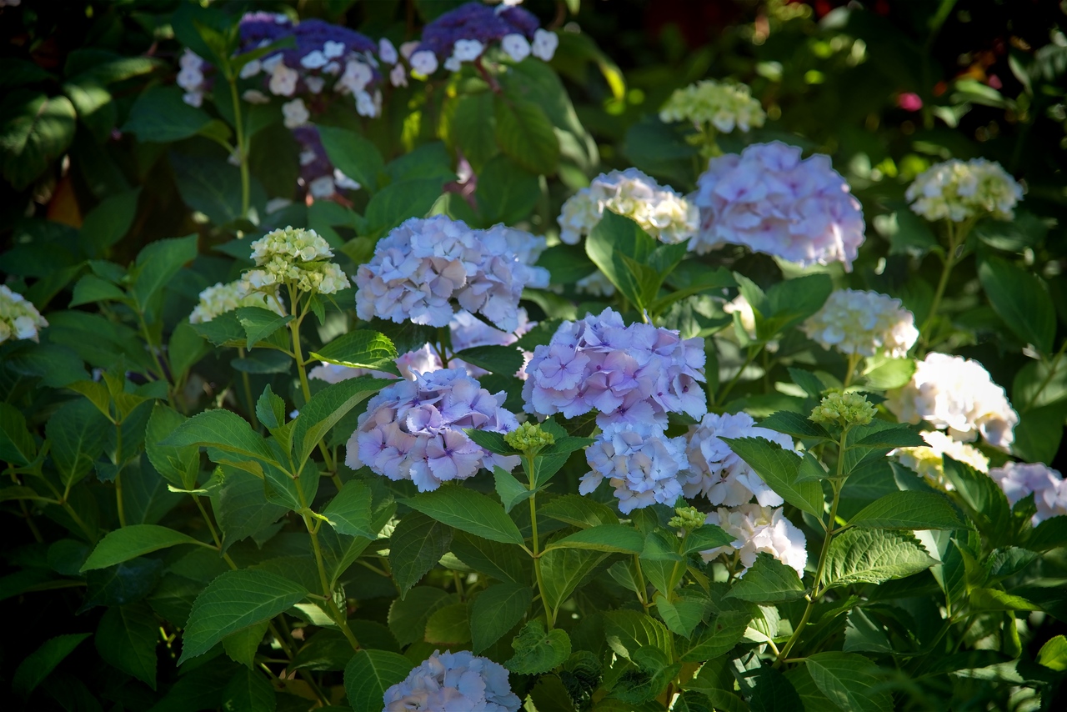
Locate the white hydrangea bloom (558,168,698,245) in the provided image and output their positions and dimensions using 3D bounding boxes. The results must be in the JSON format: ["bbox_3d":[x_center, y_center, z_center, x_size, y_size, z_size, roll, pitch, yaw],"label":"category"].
[{"bbox_3d":[0.092,-0.146,3.493,0.137,0.072,0.129,0,11,0],"label":"white hydrangea bloom"}]

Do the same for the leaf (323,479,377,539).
[{"bbox_3d":[-0.160,0.132,3.080,0.058,0.018,0.074,-24,35,-35],"label":"leaf"}]

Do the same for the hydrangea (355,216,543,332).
[{"bbox_3d":[-0.079,-0.077,3.330,0.168,0.105,0.155,0,12,0],"label":"hydrangea"}]

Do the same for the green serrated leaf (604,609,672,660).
[{"bbox_3d":[0.089,0.239,3.017,0.081,0.019,0.057,40,38,-6],"label":"green serrated leaf"}]

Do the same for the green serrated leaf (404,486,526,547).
[{"bbox_3d":[-0.061,0.137,3.028,0.118,0.019,0.062,20,35,-6],"label":"green serrated leaf"}]

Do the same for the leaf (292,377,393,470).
[{"bbox_3d":[-0.162,0.057,3.059,0.119,0.029,0.057,-42,33,6],"label":"leaf"}]

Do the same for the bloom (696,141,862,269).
[{"bbox_3d":[0.244,-0.149,3.534,0.172,0.122,0.160,0,11,0],"label":"bloom"}]

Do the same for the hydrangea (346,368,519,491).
[{"bbox_3d":[-0.090,0.065,3.152,0.153,0.103,0.145,0,11,0],"label":"hydrangea"}]

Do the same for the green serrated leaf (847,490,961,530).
[{"bbox_3d":[0.323,0.135,3.100,0.098,0.024,0.070,1,30,12],"label":"green serrated leaf"}]

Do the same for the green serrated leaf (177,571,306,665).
[{"bbox_3d":[-0.249,0.223,3.050,0.129,0.022,0.078,-27,43,-23],"label":"green serrated leaf"}]

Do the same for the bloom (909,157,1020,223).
[{"bbox_3d":[0.438,-0.168,3.617,0.119,0.062,0.116,0,11,0],"label":"bloom"}]

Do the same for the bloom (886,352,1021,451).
[{"bbox_3d":[0.403,0.044,3.420,0.125,0.090,0.125,0,12,0],"label":"bloom"}]

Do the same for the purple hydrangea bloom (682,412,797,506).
[{"bbox_3d":[0.186,0.093,3.200,0.115,0.087,0.110,0,12,0],"label":"purple hydrangea bloom"}]

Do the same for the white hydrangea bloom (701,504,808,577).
[{"bbox_3d":[0.199,0.165,3.203,0.101,0.070,0.097,0,11,0],"label":"white hydrangea bloom"}]

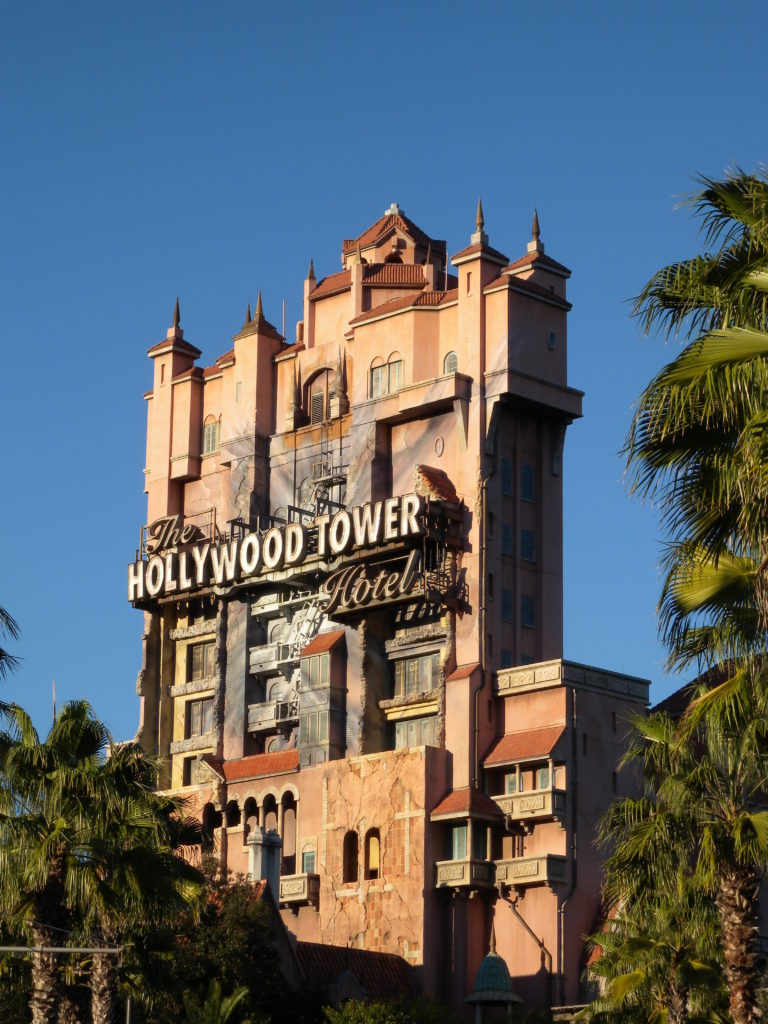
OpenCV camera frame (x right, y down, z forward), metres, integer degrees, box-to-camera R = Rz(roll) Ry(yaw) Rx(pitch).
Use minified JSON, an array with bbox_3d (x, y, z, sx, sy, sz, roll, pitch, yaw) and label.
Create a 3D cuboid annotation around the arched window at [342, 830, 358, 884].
[{"bbox_3d":[-1.505,17.069,150.554,0.400,2.636,1.078,15,-21,-43],"label":"arched window"}]

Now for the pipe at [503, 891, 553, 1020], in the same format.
[{"bbox_3d":[6.760,20.537,141.399,3.143,6.098,0.364,-14,-21,43],"label":"pipe"}]

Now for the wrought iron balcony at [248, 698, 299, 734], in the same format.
[{"bbox_3d":[-5.359,10.775,160.726,1.272,1.452,3.913,15,-21,-43],"label":"wrought iron balcony"}]

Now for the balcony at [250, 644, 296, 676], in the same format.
[{"bbox_3d":[-5.254,7.572,156.356,3.457,1.237,1.144,-14,-21,43],"label":"balcony"}]

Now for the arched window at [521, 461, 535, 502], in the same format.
[{"bbox_3d":[7.012,-1.427,149.984,0.260,2.045,1.031,-14,-21,43],"label":"arched window"}]

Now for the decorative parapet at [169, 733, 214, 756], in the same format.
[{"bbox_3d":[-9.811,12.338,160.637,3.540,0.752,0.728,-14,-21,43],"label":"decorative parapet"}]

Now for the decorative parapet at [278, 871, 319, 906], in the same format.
[{"bbox_3d":[-4.036,18.355,147.558,2.062,1.402,0.936,-14,-21,43],"label":"decorative parapet"}]

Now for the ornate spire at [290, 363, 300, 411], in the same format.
[{"bbox_3d":[-4.790,-6.821,164.545,0.530,2.705,0.530,1,-15,0],"label":"ornate spire"}]

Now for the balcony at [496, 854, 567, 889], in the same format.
[{"bbox_3d":[7.025,17.263,145.822,1.382,1.269,3.472,15,-21,-43],"label":"balcony"}]

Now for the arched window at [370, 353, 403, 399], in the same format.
[{"bbox_3d":[0.212,-7.037,157.622,0.300,2.341,2.391,15,-21,-43],"label":"arched window"}]

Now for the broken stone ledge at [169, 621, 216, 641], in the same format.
[{"bbox_3d":[-10.110,6.519,167.219,0.848,0.656,3.915,15,-21,-43],"label":"broken stone ledge"}]

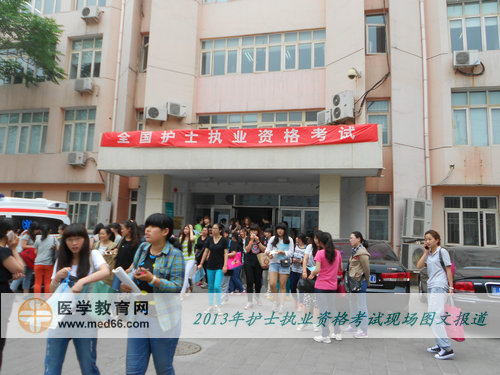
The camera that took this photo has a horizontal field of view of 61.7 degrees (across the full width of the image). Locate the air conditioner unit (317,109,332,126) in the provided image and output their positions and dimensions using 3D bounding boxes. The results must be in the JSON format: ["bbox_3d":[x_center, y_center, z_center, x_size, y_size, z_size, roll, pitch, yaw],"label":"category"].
[{"bbox_3d":[2.948,-2.633,15.978,0.290,0.550,0.770,8,-10,-36],"label":"air conditioner unit"}]

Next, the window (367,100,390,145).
[{"bbox_3d":[4.629,-2.315,15.101,0.820,1.630,0.090,0,-8,13],"label":"window"}]

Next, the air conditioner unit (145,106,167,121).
[{"bbox_3d":[-3.864,-3.027,17.364,0.820,0.530,0.300,6,-9,-24],"label":"air conditioner unit"}]

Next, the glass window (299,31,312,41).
[{"bbox_3d":[2.235,-6.126,16.970,0.558,0.466,0.100,0,-8,15],"label":"glass window"}]

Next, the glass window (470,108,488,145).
[{"bbox_3d":[8.205,-2.155,14.985,0.540,1.400,0.080,0,-8,13],"label":"glass window"}]

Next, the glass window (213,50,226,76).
[{"bbox_3d":[-1.319,-5.413,18.193,0.570,1.100,0.080,0,-8,13],"label":"glass window"}]

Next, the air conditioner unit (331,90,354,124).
[{"bbox_3d":[3.450,-2.990,15.544,0.340,1.000,0.840,7,-9,-31],"label":"air conditioner unit"}]

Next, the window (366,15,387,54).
[{"bbox_3d":[4.706,-5.718,15.592,0.724,1.558,0.100,0,-8,15],"label":"window"}]

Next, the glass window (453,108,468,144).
[{"bbox_3d":[7.615,-2.177,15.127,0.530,1.380,0.080,0,-8,13],"label":"glass window"}]

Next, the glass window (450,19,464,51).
[{"bbox_3d":[7.597,-5.582,15.345,0.461,1.272,0.100,0,-8,15],"label":"glass window"}]

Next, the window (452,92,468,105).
[{"bbox_3d":[7.111,-3.005,14.154,0.469,0.400,0.070,0,-8,13],"label":"window"}]

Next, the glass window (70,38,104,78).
[{"bbox_3d":[-7.658,-6.021,19.516,1.662,2.010,0.100,0,-8,15],"label":"glass window"}]

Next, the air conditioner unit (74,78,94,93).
[{"bbox_3d":[-7.571,-4.649,19.126,0.780,0.520,0.280,0,-8,14],"label":"air conditioner unit"}]

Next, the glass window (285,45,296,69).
[{"bbox_3d":[1.645,-5.280,16.998,0.513,1.079,0.100,0,-8,15],"label":"glass window"}]

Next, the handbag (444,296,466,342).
[{"bbox_3d":[2.633,1.701,5.420,0.120,0.530,0.340,5,-8,-21],"label":"handbag"}]

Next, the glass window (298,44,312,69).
[{"bbox_3d":[2.305,-5.416,17.342,0.570,1.080,0.080,0,-8,13],"label":"glass window"}]

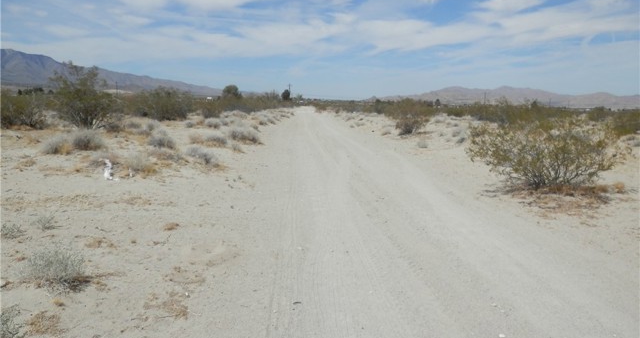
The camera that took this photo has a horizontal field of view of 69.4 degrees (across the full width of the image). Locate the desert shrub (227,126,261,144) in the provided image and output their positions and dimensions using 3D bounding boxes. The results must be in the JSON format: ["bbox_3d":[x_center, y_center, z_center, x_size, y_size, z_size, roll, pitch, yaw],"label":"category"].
[{"bbox_3d":[-2.791,-1.292,16.871,1.244,0.591,1.058,0,9,-9],"label":"desert shrub"}]

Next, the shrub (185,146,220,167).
[{"bbox_3d":[-2.831,-0.330,11.033,0.814,0.463,0.692,-1,9,-14],"label":"shrub"}]

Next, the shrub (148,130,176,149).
[{"bbox_3d":[-4.798,-0.917,14.048,0.876,0.565,0.770,-2,9,-19],"label":"shrub"}]

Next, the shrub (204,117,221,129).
[{"bbox_3d":[-5.433,-2.324,23.353,0.810,0.554,0.770,0,9,-13],"label":"shrub"}]

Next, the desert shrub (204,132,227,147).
[{"bbox_3d":[-3.367,-0.970,14.874,0.835,0.473,0.735,-1,9,-13],"label":"desert shrub"}]

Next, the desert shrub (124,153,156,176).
[{"bbox_3d":[-3.678,-0.118,9.445,0.683,0.400,0.601,-2,9,-21],"label":"desert shrub"}]

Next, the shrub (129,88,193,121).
[{"bbox_3d":[-10.556,-4.321,30.656,4.260,2.140,3.749,-2,9,-19],"label":"shrub"}]

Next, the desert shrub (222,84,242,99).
[{"bbox_3d":[-16.077,-13.558,84.870,3.670,4.216,3.230,-1,9,-11],"label":"desert shrub"}]

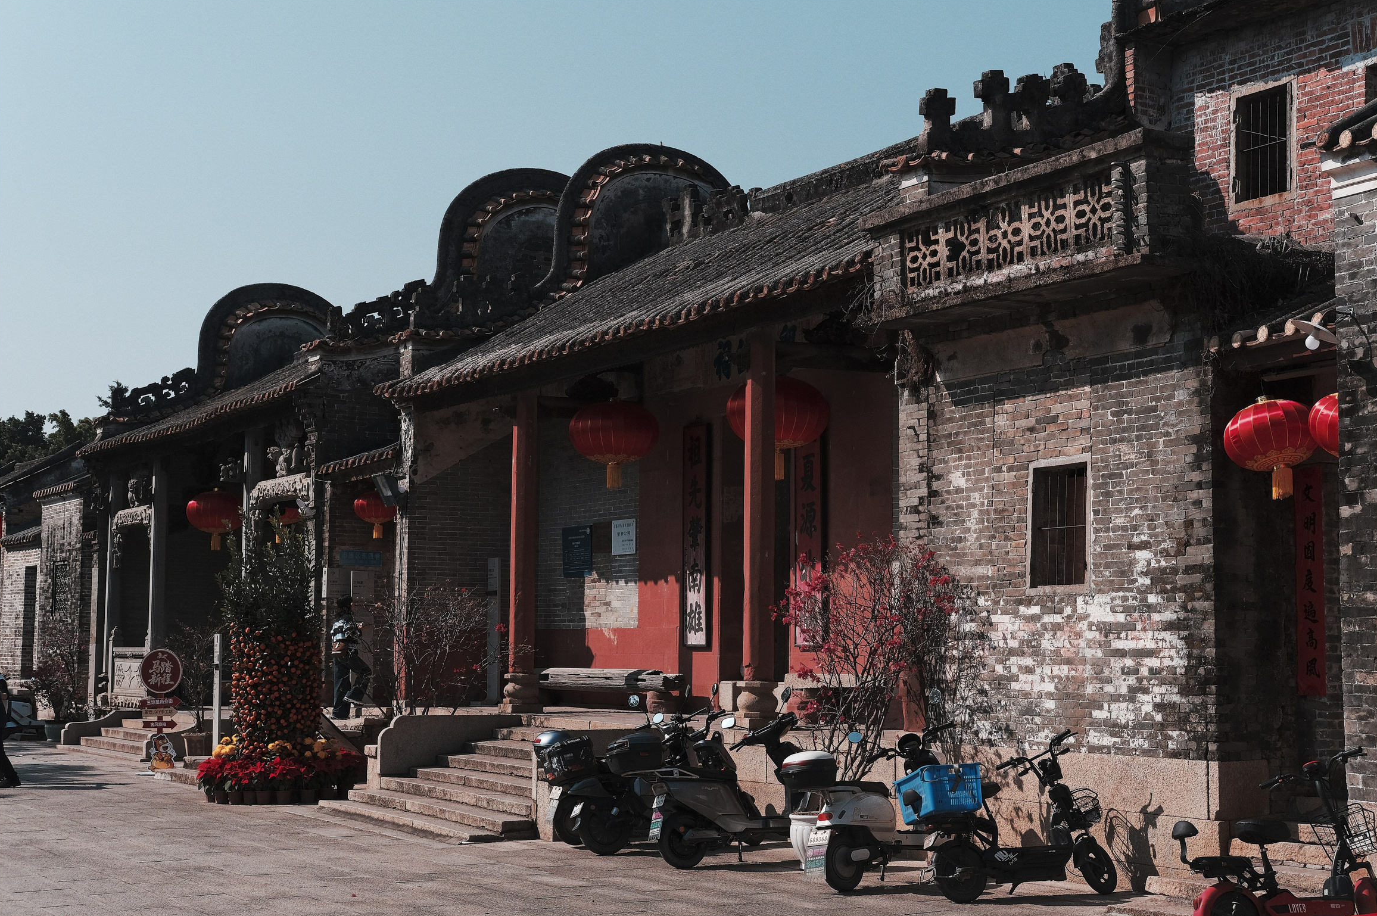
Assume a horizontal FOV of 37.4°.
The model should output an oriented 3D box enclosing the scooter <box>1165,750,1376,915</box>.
[{"bbox_3d":[3.549,2.252,11.931,1.540,1.080,0.620,3,-6,-23],"label":"scooter"}]

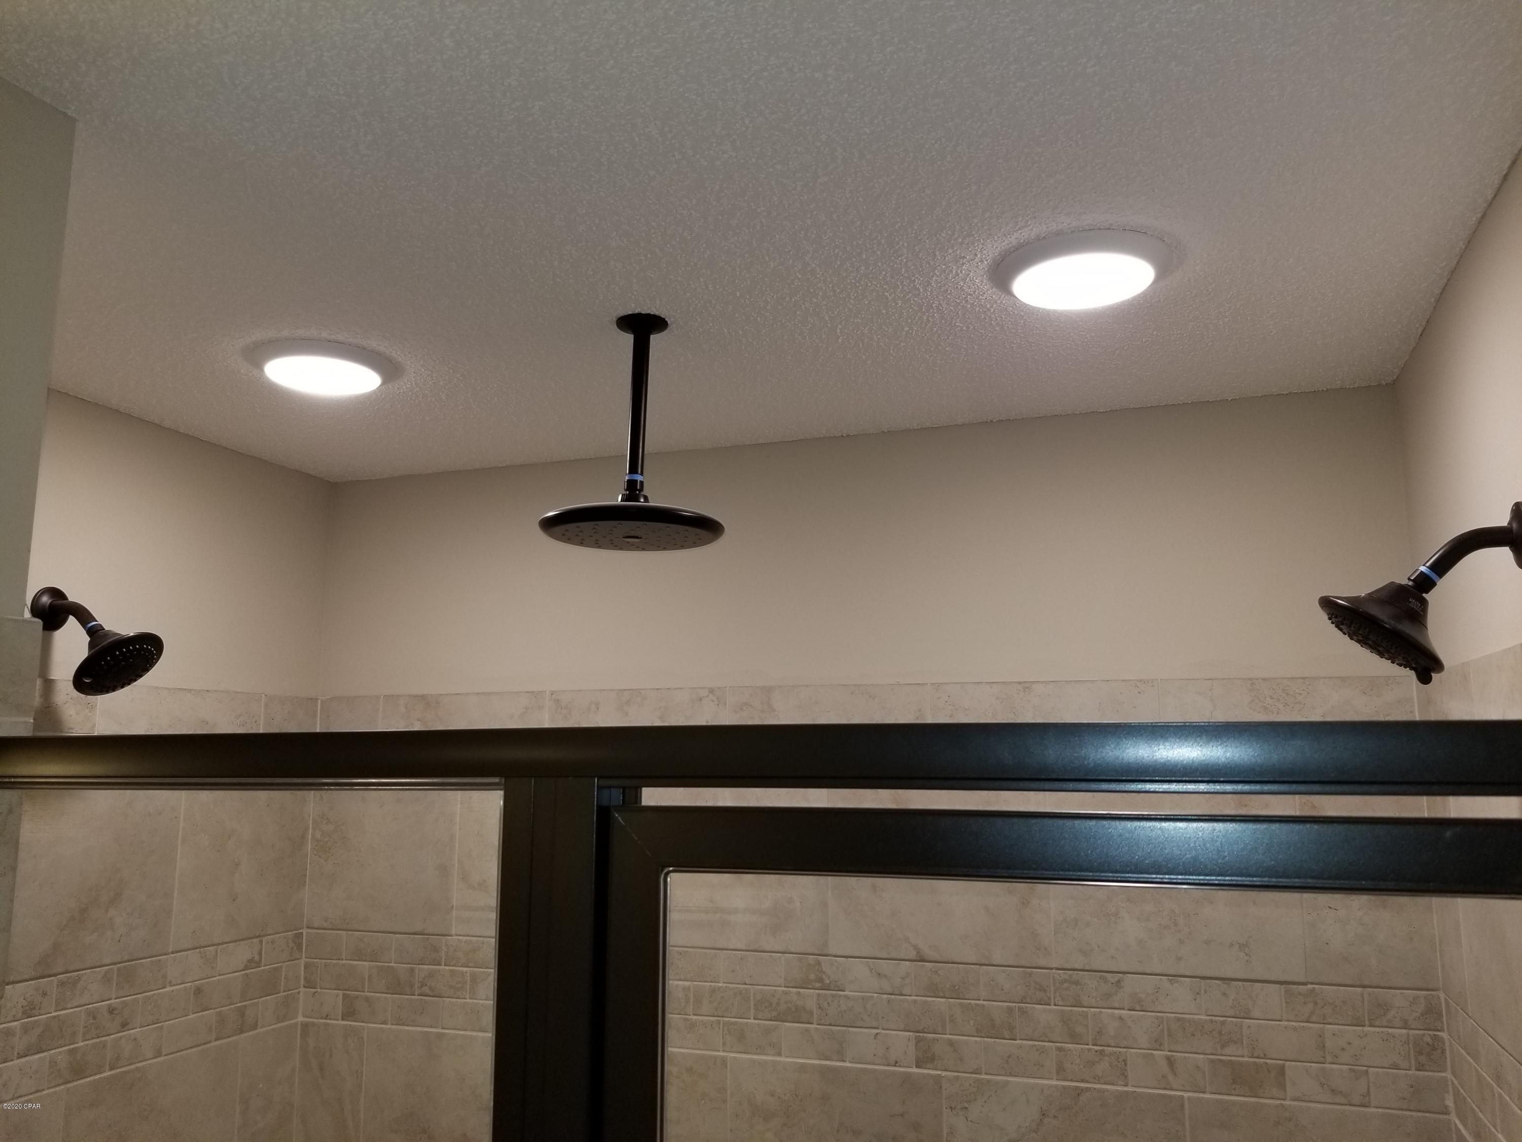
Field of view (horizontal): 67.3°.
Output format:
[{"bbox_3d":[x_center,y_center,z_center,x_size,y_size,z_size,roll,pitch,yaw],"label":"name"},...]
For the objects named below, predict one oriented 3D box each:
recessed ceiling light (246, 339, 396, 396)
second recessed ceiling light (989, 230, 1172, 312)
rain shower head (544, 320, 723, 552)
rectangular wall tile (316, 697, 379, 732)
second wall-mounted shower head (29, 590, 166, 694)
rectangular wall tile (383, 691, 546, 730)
[{"bbox_3d":[-0.585,-0.265,1.532,0.188,0.022,0.188,0,-9,0],"label":"recessed ceiling light"},{"bbox_3d":[0.346,-0.314,1.229,0.188,0.022,0.188,-3,-10,19],"label":"second recessed ceiling light"},{"bbox_3d":[-0.146,-0.169,1.366,0.205,0.265,0.205,0,-9,0],"label":"rain shower head"},{"bbox_3d":[-0.757,0.267,2.107,0.136,0.074,0.009,-3,-10,19],"label":"rectangular wall tile"},{"bbox_3d":[-0.923,0.097,1.587,0.188,0.157,0.121,-3,-10,19],"label":"second wall-mounted shower head"},{"bbox_3d":[-0.529,0.255,2.029,0.338,0.074,0.009,-3,-10,19],"label":"rectangular wall tile"}]

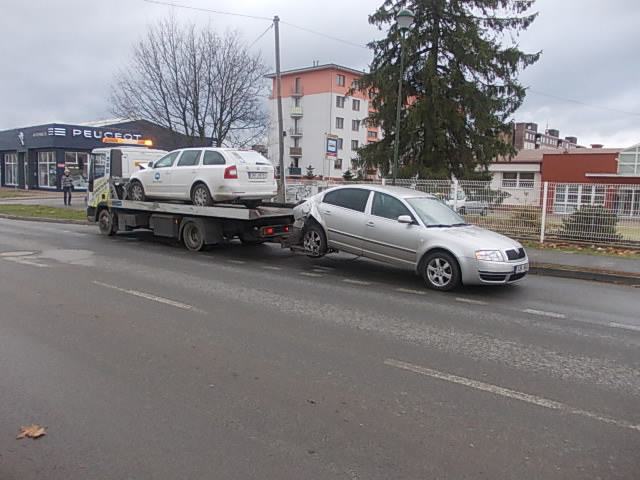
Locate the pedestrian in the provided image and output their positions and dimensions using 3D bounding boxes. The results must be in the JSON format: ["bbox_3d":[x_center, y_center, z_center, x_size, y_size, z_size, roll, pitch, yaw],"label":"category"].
[{"bbox_3d":[-12.147,-2.526,24.905,0.560,1.740,0.360,-2,8,-26],"label":"pedestrian"}]

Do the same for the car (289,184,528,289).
[{"bbox_3d":[1.482,-0.264,9.550,4.730,1.470,1.780,16,15,43],"label":"car"}]

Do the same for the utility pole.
[{"bbox_3d":[-1.384,-4.118,17.937,0.300,7.007,0.300,-1,7,0],"label":"utility pole"}]

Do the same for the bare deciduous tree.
[{"bbox_3d":[-7.885,-7.762,31.309,9.669,11.020,8.992,-1,7,-14],"label":"bare deciduous tree"}]

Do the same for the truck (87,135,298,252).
[{"bbox_3d":[-3.144,-1.331,13.443,7.170,2.750,2.400,6,9,38],"label":"truck"}]

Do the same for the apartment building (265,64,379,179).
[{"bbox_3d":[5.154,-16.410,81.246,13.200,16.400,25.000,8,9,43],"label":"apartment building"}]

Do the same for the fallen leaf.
[{"bbox_3d":[-1.919,1.280,3.444,0.185,0.035,0.130,-2,8,-26],"label":"fallen leaf"}]

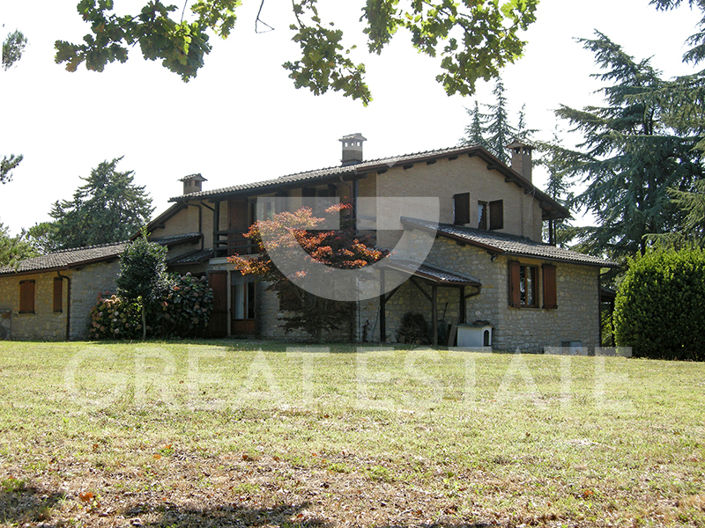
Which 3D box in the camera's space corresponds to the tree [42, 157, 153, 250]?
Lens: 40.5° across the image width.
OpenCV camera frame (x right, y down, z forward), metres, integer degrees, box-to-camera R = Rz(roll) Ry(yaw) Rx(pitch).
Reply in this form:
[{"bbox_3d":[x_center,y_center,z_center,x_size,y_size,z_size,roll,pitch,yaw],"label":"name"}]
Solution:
[{"bbox_3d":[-14.500,-1.050,55.000,6.700,10.400,6.500,0,-3,0],"label":"tree"}]

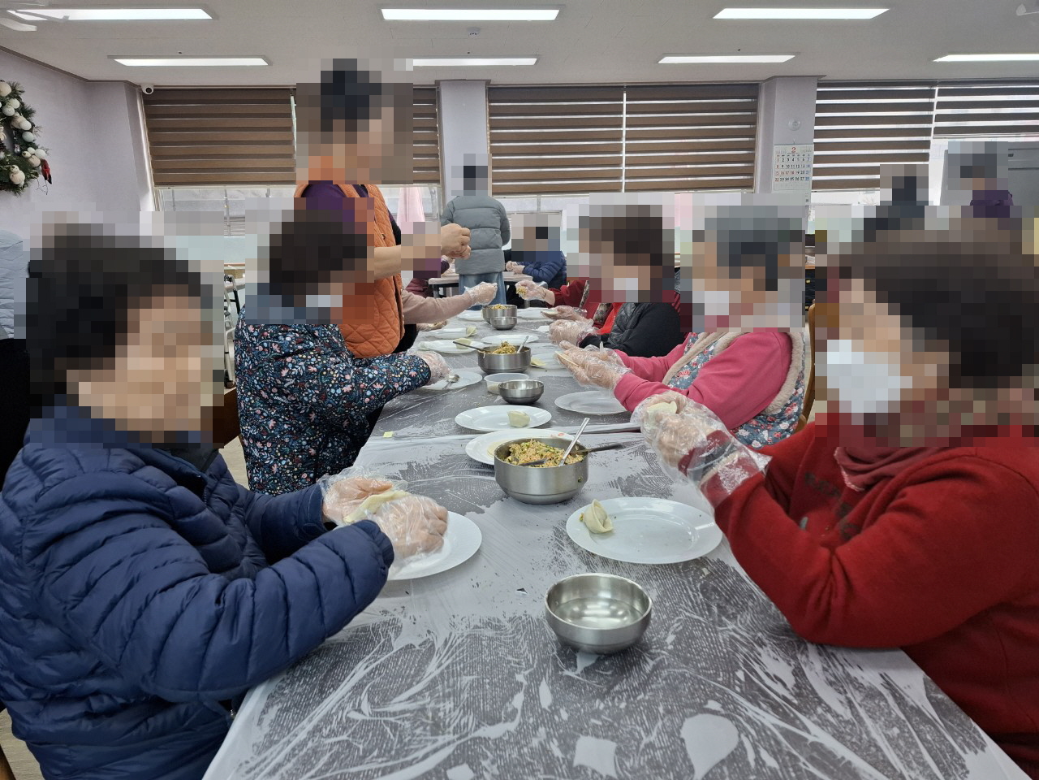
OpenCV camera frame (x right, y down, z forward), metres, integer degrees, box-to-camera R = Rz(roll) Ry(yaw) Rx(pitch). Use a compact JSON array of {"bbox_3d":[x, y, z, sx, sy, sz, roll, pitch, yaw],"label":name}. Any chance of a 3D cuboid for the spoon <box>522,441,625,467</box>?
[{"bbox_3d":[0.104,0.116,1.287,0.210,0.025,0.042,-11,17,-27],"label":"spoon"}]

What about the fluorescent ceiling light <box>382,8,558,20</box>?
[{"bbox_3d":[-0.340,-2.659,4.894,1.250,0.060,0.280,-2,14,-4],"label":"fluorescent ceiling light"}]

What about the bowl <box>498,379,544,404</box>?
[{"bbox_3d":[0.007,0.007,2.008,0.131,0.050,0.131,-1,13,0],"label":"bowl"}]

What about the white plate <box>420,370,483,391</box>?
[{"bbox_3d":[-0.233,-0.020,2.142,0.242,0.022,0.242,-3,14,-5],"label":"white plate"}]

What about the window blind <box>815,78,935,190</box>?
[{"bbox_3d":[3.860,-2.752,7.519,1.347,1.134,0.070,-3,14,-5],"label":"window blind"}]

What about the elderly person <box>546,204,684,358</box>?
[{"bbox_3d":[0.368,-0.015,2.606,0.640,1.260,0.480,-4,14,-10],"label":"elderly person"}]

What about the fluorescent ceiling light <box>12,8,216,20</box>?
[{"bbox_3d":[-2.683,-2.493,4.568,1.210,0.035,0.235,-3,14,-5],"label":"fluorescent ceiling light"}]

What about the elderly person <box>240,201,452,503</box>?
[{"bbox_3d":[-0.464,0.157,1.958,0.650,1.260,0.500,-6,14,-19],"label":"elderly person"}]

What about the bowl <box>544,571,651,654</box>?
[{"bbox_3d":[0.096,0.275,0.843,0.128,0.045,0.128,-1,14,0],"label":"bowl"}]

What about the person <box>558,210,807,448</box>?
[{"bbox_3d":[0.435,0.146,1.881,0.670,1.230,0.500,-3,14,-7],"label":"person"}]

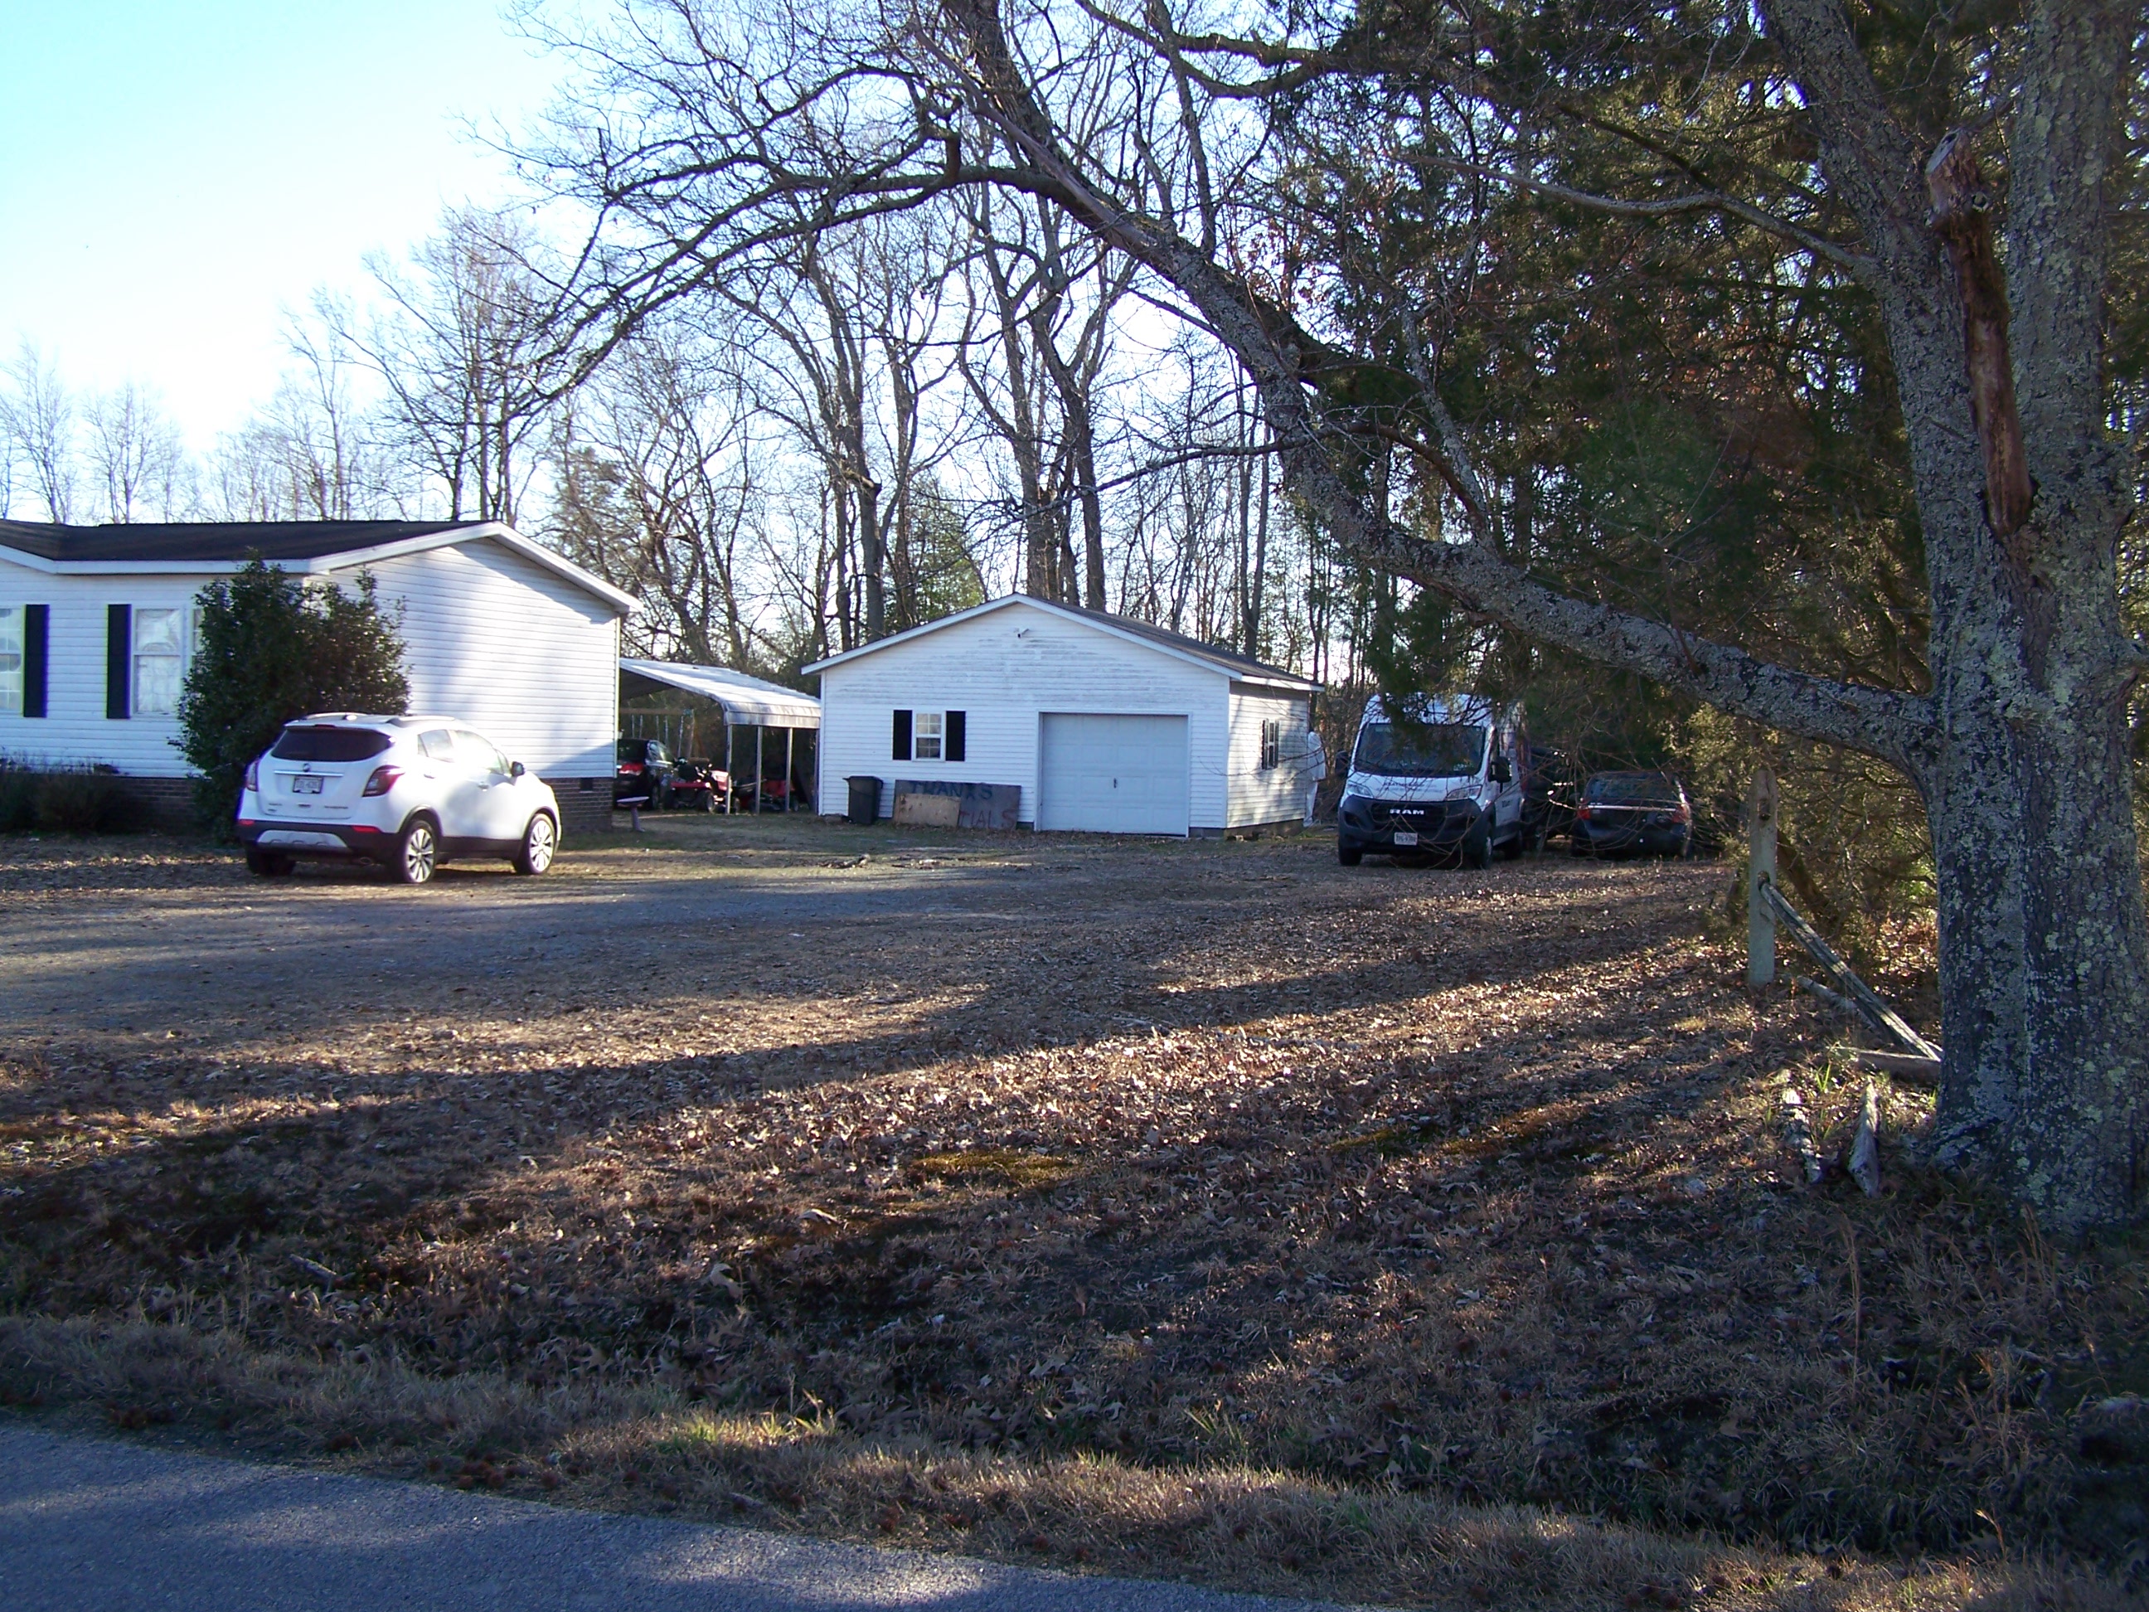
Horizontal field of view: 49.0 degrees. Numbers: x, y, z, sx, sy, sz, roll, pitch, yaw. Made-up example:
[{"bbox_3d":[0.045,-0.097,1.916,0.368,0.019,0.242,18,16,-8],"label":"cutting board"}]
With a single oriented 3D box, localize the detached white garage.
[{"bbox_3d":[0.015,-1.649,44.421,8.080,4.150,7.000,2,2,17],"label":"detached white garage"}]

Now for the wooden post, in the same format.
[{"bbox_3d":[4.406,0.457,15.100,0.165,1.400,0.140,1,2,0],"label":"wooden post"}]

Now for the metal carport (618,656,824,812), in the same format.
[{"bbox_3d":[-8.004,-1.377,45.878,5.460,2.830,6.000,2,2,16],"label":"metal carport"}]

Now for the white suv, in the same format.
[{"bbox_3d":[-6.995,-0.082,24.911,1.800,1.660,4.280,2,2,14],"label":"white suv"}]

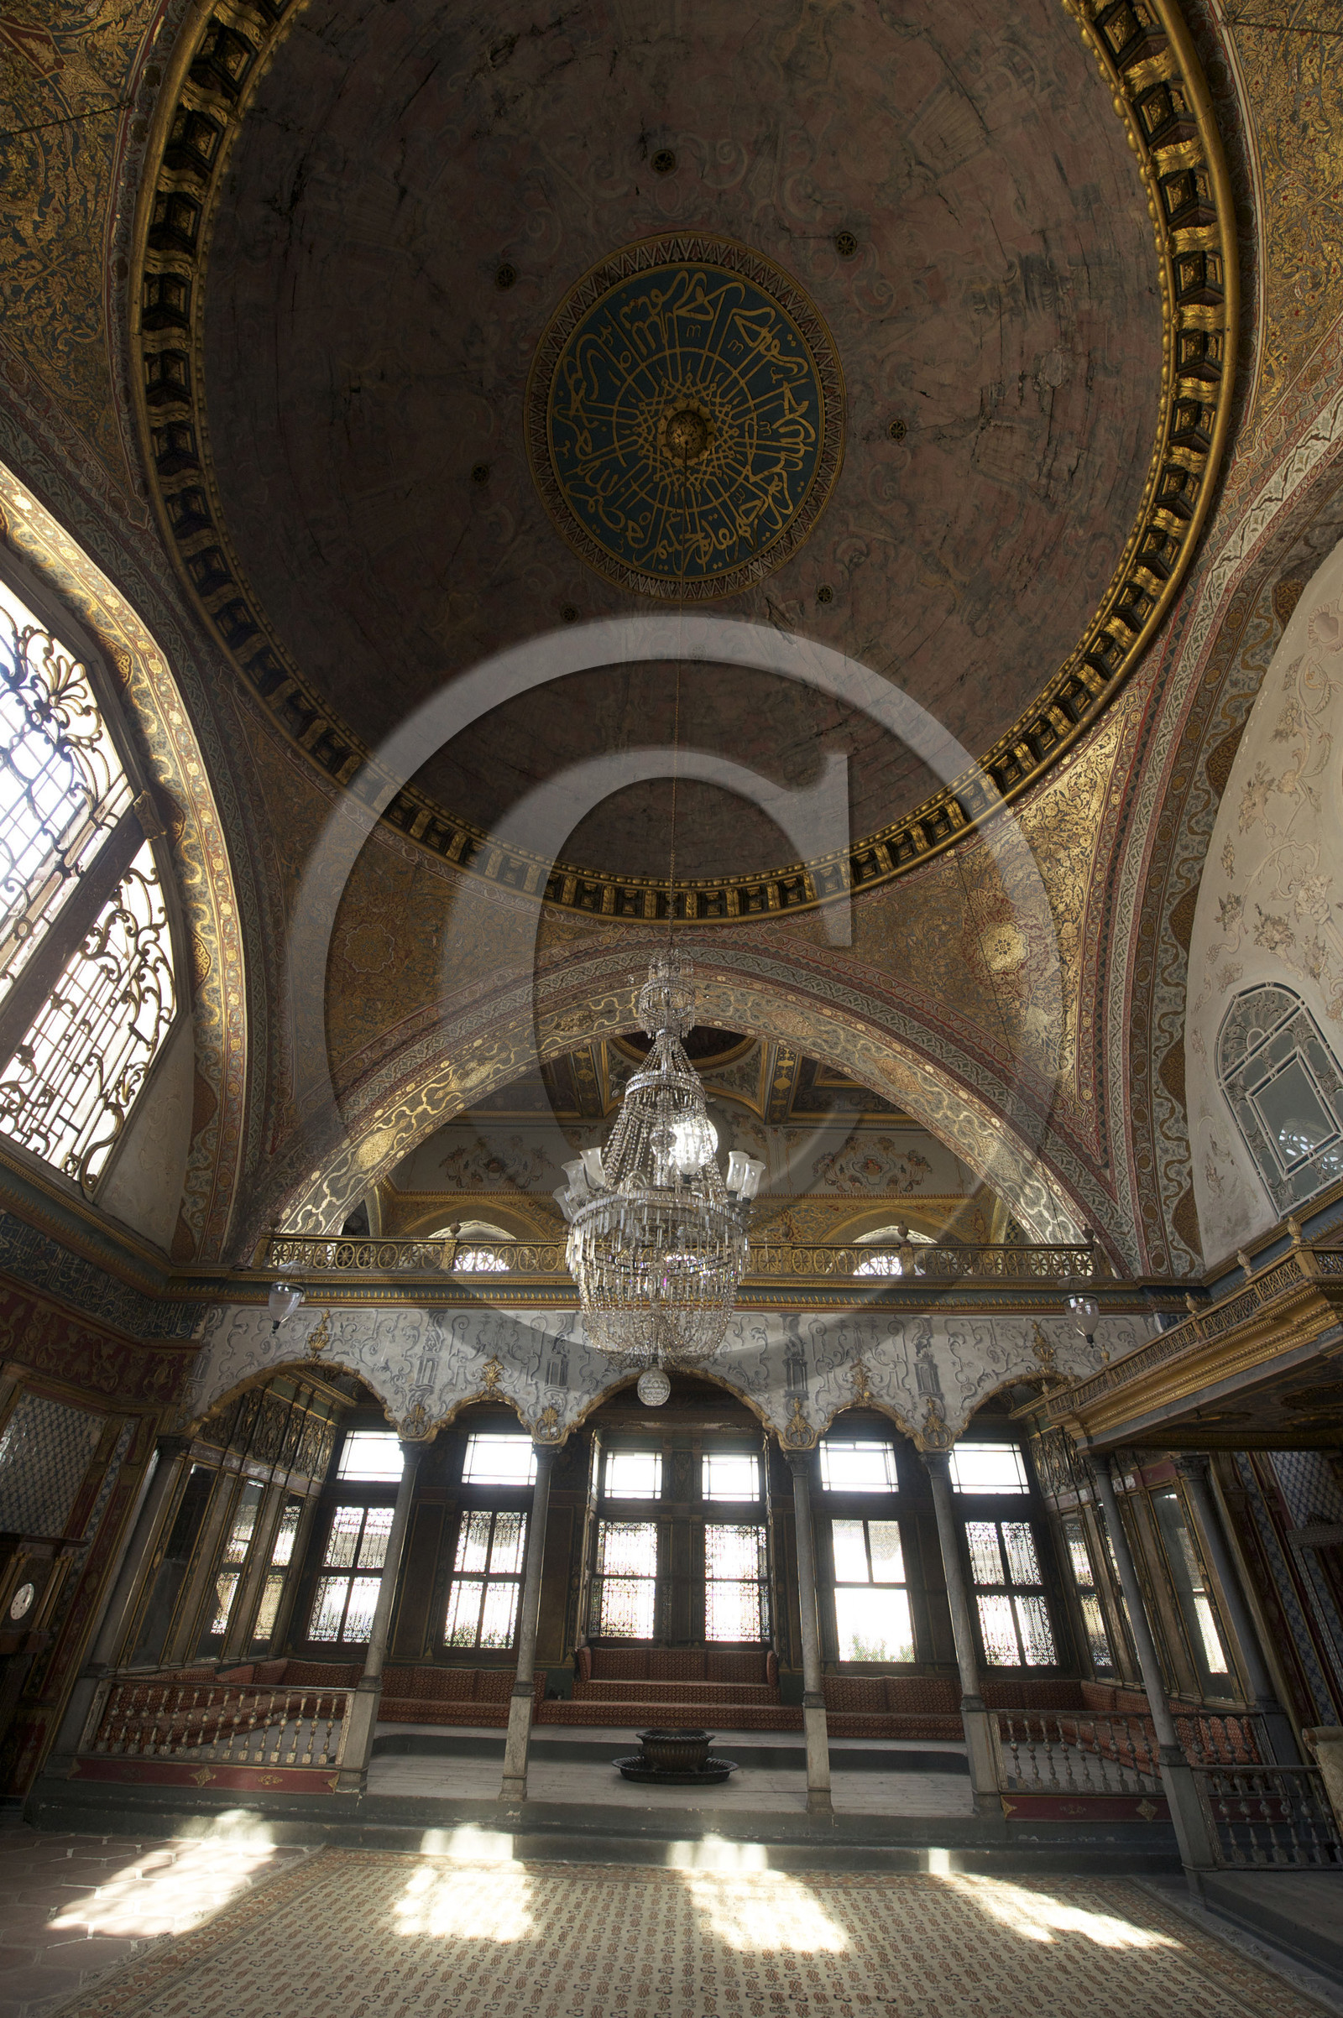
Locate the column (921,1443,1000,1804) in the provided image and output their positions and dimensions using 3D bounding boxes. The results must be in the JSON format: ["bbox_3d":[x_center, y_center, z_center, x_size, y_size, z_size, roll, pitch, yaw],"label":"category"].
[{"bbox_3d":[2.656,5.596,7.317,0.260,2.570,0.260,0,-37,2],"label":"column"}]

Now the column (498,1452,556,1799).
[{"bbox_3d":[-1.321,5.628,7.436,0.255,2.674,0.255,0,-38,2],"label":"column"}]

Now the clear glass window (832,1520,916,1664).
[{"bbox_3d":[2.648,7.661,10.399,0.960,1.520,0.100,0,-37,2],"label":"clear glass window"}]

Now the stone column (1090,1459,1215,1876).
[{"bbox_3d":[3.852,5.151,6.406,0.240,2.580,0.240,0,-37,2],"label":"stone column"}]

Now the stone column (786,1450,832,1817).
[{"bbox_3d":[1.285,5.629,7.341,0.255,2.674,0.255,0,-38,2],"label":"stone column"}]

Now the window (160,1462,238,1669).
[{"bbox_3d":[-5.214,6.151,8.716,0.119,1.768,0.561,0,-38,2],"label":"window"}]

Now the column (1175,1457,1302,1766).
[{"bbox_3d":[5.277,5.610,7.265,0.255,2.674,0.255,0,-38,2],"label":"column"}]

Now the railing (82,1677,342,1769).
[{"bbox_3d":[-4.044,6.385,7.012,2.260,0.550,0.100,0,-37,2],"label":"railing"}]

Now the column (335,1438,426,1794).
[{"bbox_3d":[-2.713,5.622,7.501,0.255,2.674,0.255,0,-38,2],"label":"column"}]

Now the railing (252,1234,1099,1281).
[{"bbox_3d":[0.020,3.007,9.445,10.063,0.456,0.100,0,-38,2],"label":"railing"}]

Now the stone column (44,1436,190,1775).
[{"bbox_3d":[-5.333,5.646,7.638,0.280,2.600,0.280,0,-37,2],"label":"stone column"}]

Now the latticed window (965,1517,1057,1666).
[{"bbox_3d":[4.594,7.905,10.660,0.919,1.622,0.119,0,-38,2],"label":"latticed window"}]

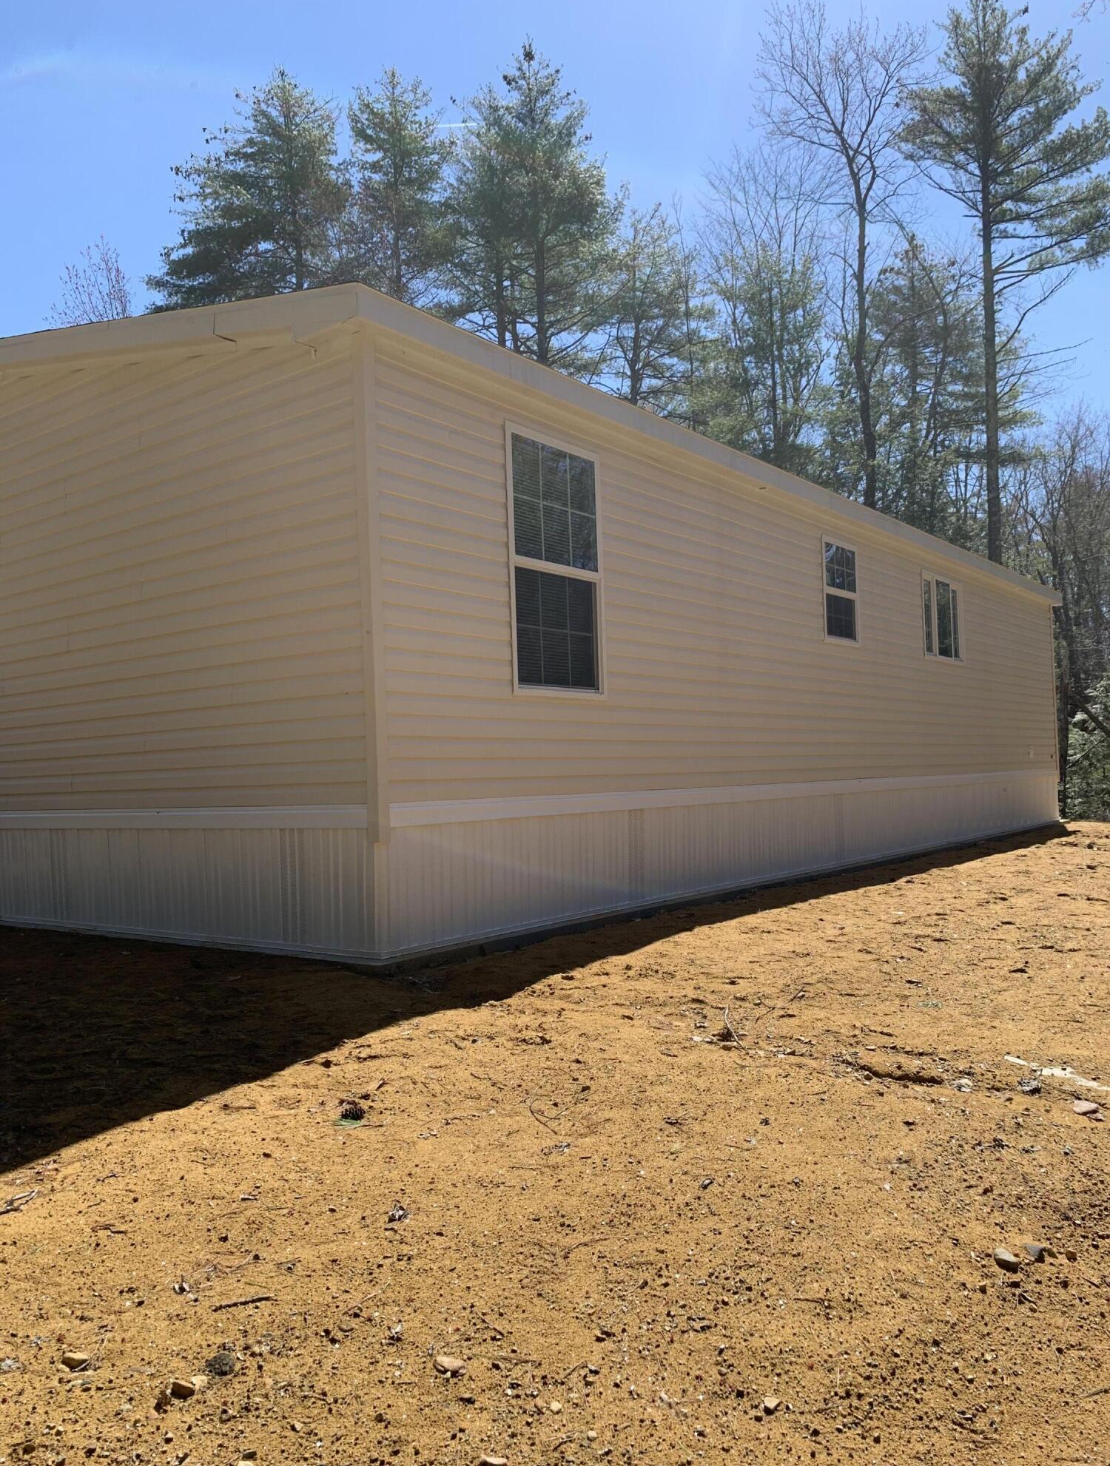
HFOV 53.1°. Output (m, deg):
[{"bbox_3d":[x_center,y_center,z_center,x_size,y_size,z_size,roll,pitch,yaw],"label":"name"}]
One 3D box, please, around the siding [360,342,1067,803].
[{"bbox_3d":[3.178,-0.745,11.004,0.180,2.360,13.752,-4,-3,37],"label":"siding"}]

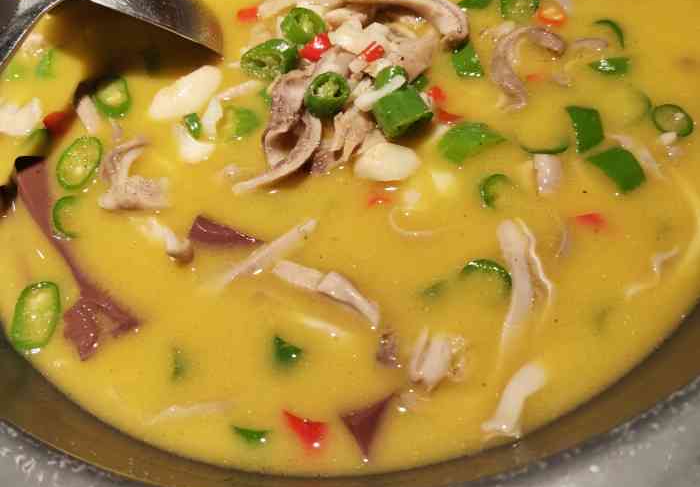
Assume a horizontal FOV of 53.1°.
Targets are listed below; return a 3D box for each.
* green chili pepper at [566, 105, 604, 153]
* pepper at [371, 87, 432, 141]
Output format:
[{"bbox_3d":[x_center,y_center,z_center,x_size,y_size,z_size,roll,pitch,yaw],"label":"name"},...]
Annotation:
[{"bbox_3d":[0.087,-0.042,0.258,0.011,0.010,0.015,-13,61,2],"label":"green chili pepper"},{"bbox_3d":[0.019,-0.048,0.259,0.018,0.016,0.013,-30,77,-7],"label":"pepper"}]

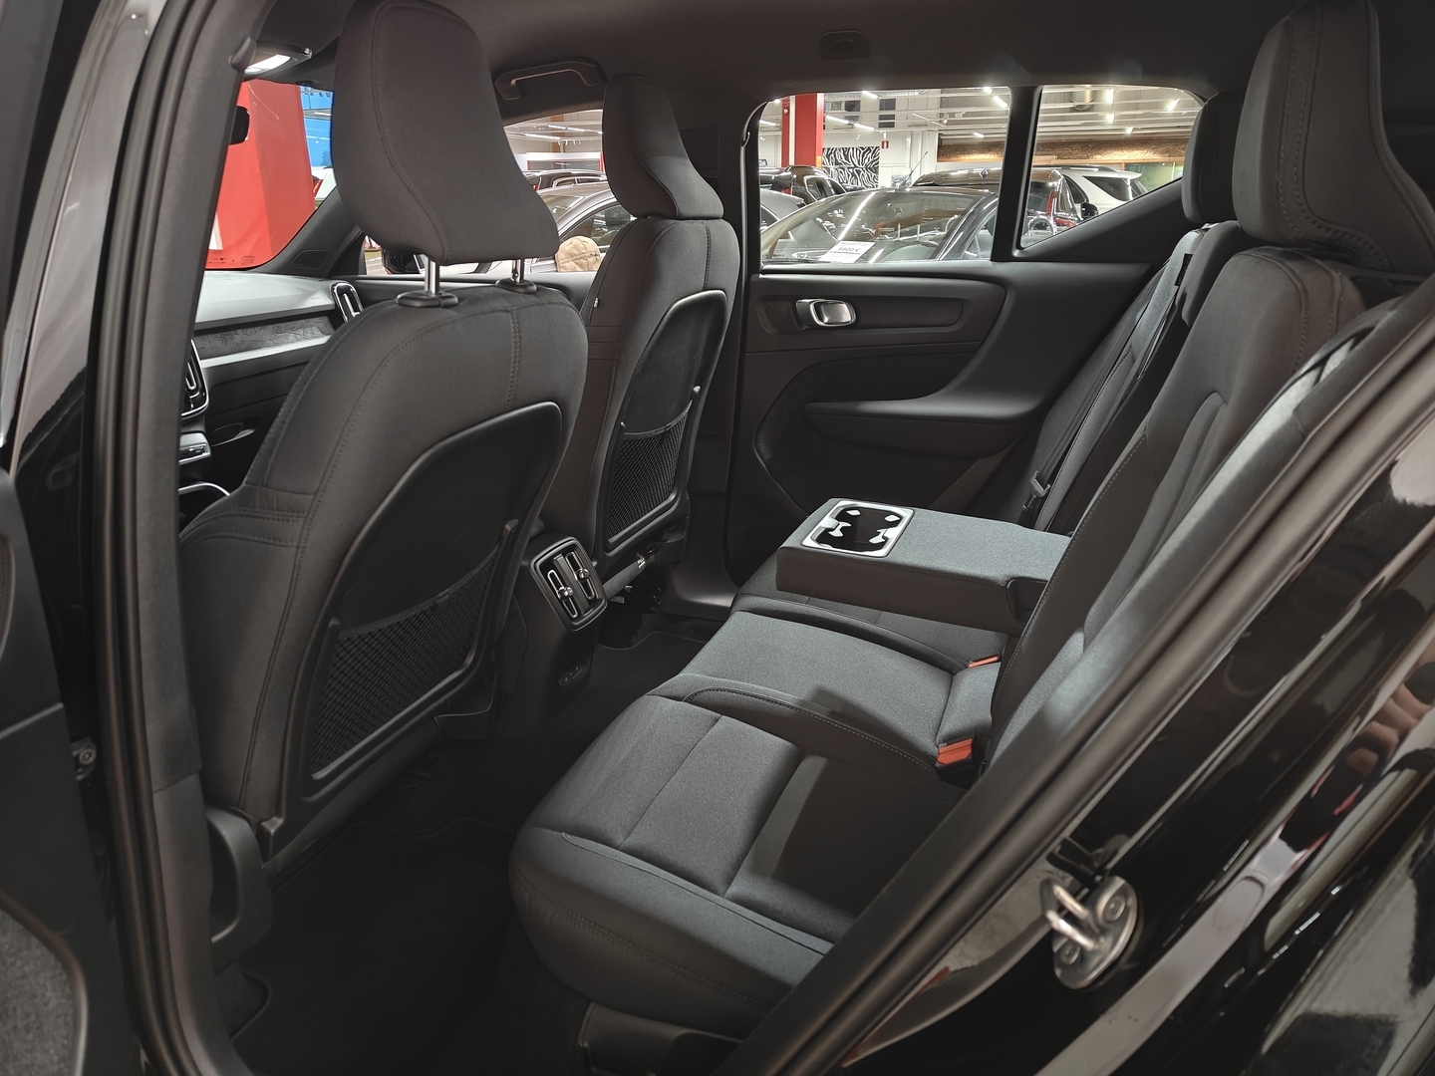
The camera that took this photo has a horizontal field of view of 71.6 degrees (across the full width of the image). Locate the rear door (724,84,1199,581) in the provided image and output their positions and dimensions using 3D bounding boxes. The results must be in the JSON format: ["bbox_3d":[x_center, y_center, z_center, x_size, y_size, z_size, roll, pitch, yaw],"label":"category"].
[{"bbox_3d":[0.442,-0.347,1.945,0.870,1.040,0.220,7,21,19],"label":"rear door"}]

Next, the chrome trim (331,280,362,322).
[{"bbox_3d":[-0.855,-0.534,2.334,0.040,0.130,0.055,-8,15,24],"label":"chrome trim"}]

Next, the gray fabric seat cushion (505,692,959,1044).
[{"bbox_3d":[0.077,0.344,1.031,0.510,0.155,0.385,7,21,19],"label":"gray fabric seat cushion"}]

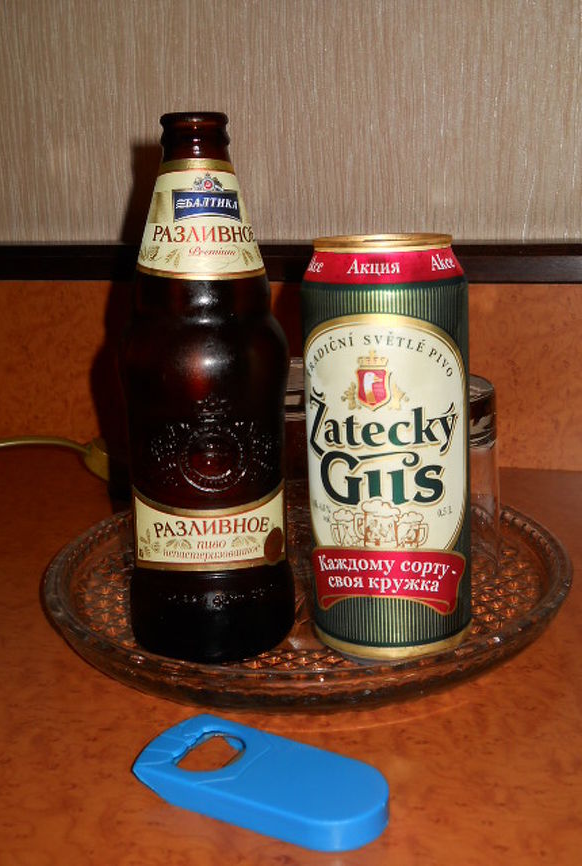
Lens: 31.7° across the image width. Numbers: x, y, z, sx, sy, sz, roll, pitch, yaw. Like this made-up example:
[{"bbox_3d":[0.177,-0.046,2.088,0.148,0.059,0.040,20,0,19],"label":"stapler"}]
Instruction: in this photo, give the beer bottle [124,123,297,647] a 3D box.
[{"bbox_3d":[-0.035,-0.017,0.421,0.070,0.218,0.070,-4,16,-9],"label":"beer bottle"}]

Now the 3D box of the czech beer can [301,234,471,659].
[{"bbox_3d":[0.040,0.006,0.423,0.066,0.168,0.066,0,16,8],"label":"czech beer can"}]

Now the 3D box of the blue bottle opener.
[{"bbox_3d":[-0.008,0.118,0.348,0.086,0.012,0.038,7,18,29],"label":"blue bottle opener"}]

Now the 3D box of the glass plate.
[{"bbox_3d":[0.007,0.071,0.496,0.247,0.023,0.247,-2,16,0],"label":"glass plate"}]

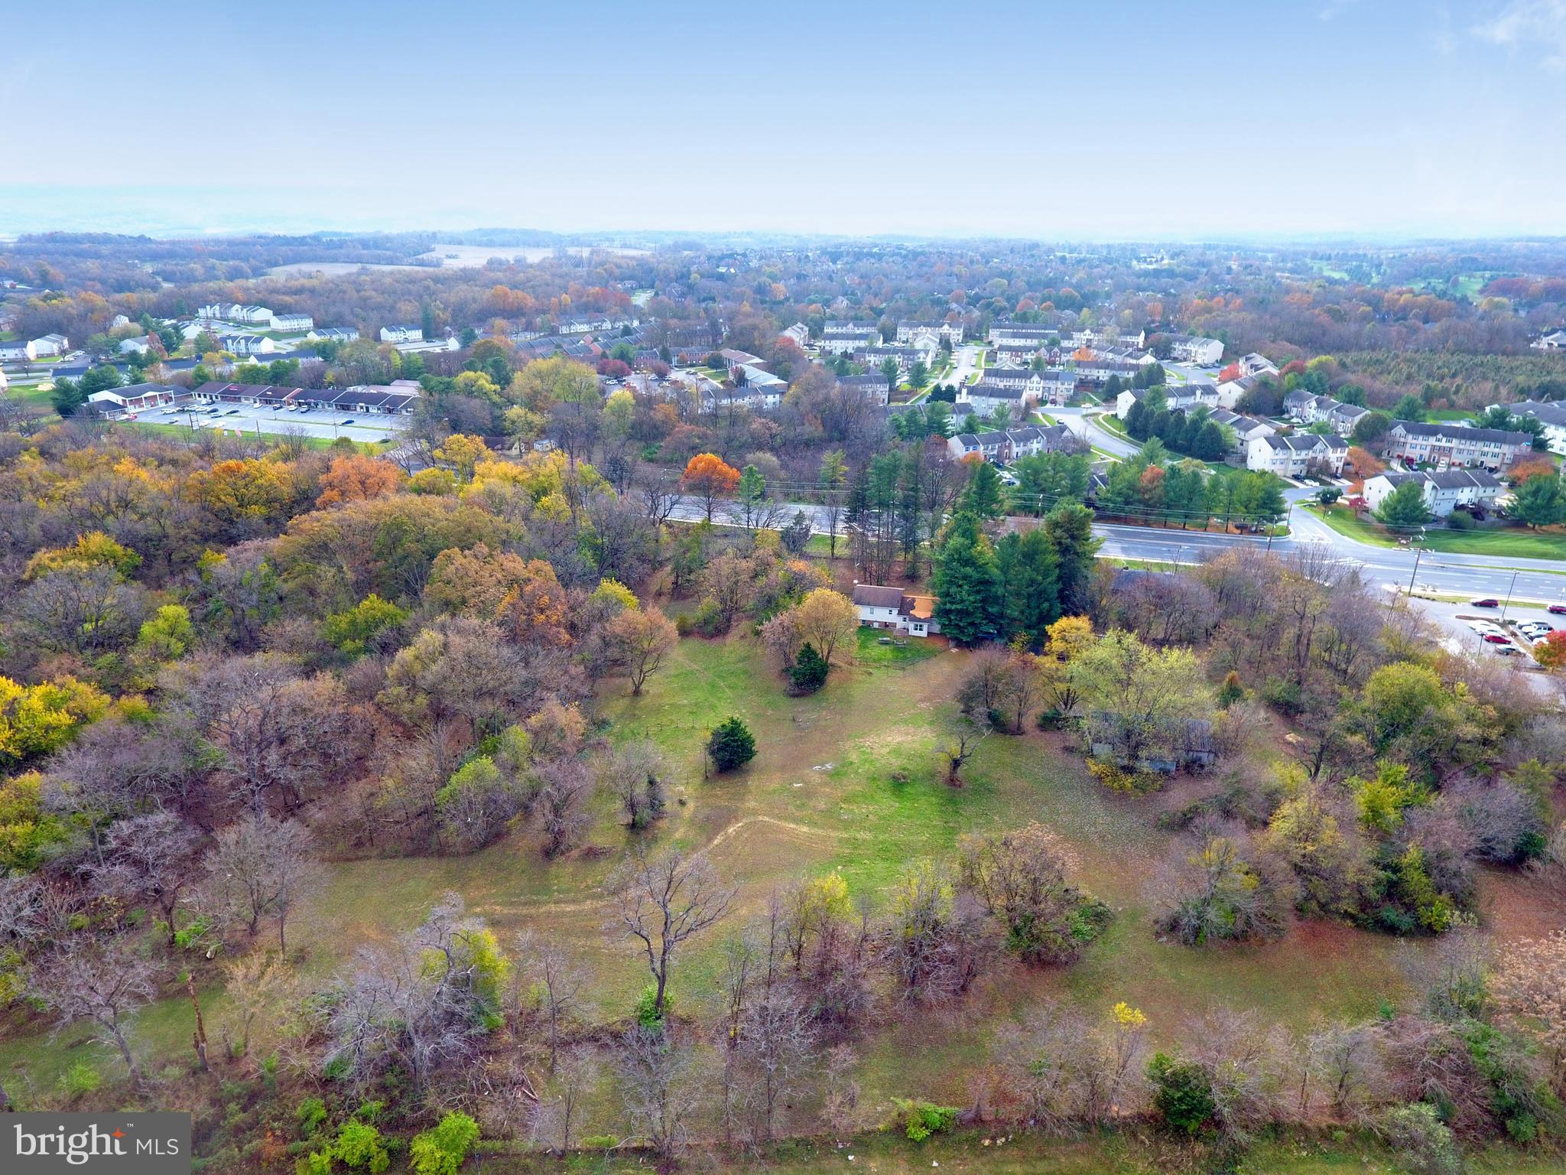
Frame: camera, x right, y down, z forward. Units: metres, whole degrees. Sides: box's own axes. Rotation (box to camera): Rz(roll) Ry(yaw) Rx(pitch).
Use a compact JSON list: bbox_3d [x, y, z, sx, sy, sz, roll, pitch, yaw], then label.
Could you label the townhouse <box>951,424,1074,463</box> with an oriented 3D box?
[{"bbox_3d":[75.680,-46.740,297.970,42.000,9.800,11.000,-8,23,-20],"label":"townhouse"}]

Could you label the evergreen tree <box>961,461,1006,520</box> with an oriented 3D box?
[{"bbox_3d":[51.020,-24.820,229.470,9.800,14.870,9.800,0,22,0],"label":"evergreen tree"}]

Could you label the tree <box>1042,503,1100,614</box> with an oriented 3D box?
[{"bbox_3d":[52.810,-3.990,165.690,9.770,22.620,9.770,7,22,17],"label":"tree"}]

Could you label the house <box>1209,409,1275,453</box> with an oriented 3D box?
[{"bbox_3d":[151.117,-51.644,299.253,9.300,10.000,21.500,-4,22,-11],"label":"house"}]

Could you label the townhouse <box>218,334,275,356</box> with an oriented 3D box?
[{"bbox_3d":[-263.830,-119.490,445.670,20.820,8.600,10.500,0,21,0],"label":"townhouse"}]

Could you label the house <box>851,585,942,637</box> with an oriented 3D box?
[{"bbox_3d":[22.759,3.682,175.072,17.200,7.500,10.000,4,22,10],"label":"house"}]

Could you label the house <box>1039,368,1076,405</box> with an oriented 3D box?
[{"bbox_3d":[118.900,-87.890,393.690,14.100,11.250,10.690,5,22,13],"label":"house"}]

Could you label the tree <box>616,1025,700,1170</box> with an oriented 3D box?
[{"bbox_3d":[-9.510,39.420,69.180,6.180,13.140,6.090,-4,22,-10],"label":"tree"}]

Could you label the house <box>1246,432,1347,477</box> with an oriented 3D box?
[{"bbox_3d":[157.690,-40.830,277.320,24.350,10.890,10.990,-2,22,-5],"label":"house"}]

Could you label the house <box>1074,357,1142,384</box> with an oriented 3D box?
[{"bbox_3d":[149.150,-97.840,414.920,26.970,10.700,11.000,8,23,19],"label":"house"}]

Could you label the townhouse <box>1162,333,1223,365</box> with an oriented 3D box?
[{"bbox_3d":[213.872,-124.176,468.756,8.900,11.500,38.000,-3,22,-8],"label":"townhouse"}]

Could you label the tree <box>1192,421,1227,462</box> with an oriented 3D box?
[{"bbox_3d":[142.080,-48.520,300.000,10.730,11.640,10.200,0,21,0],"label":"tree"}]

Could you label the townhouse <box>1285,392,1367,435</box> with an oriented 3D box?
[{"bbox_3d":[206.430,-65.890,341.710,9.830,10.030,37.740,-3,22,-8],"label":"townhouse"}]

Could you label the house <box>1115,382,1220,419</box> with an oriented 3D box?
[{"bbox_3d":[147.610,-70.890,346.860,36.230,11.480,10.640,-6,22,-14],"label":"house"}]

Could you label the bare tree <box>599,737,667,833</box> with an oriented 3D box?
[{"bbox_3d":[-18.420,24.250,110.050,8.050,11.600,7.860,-4,22,-10],"label":"bare tree"}]

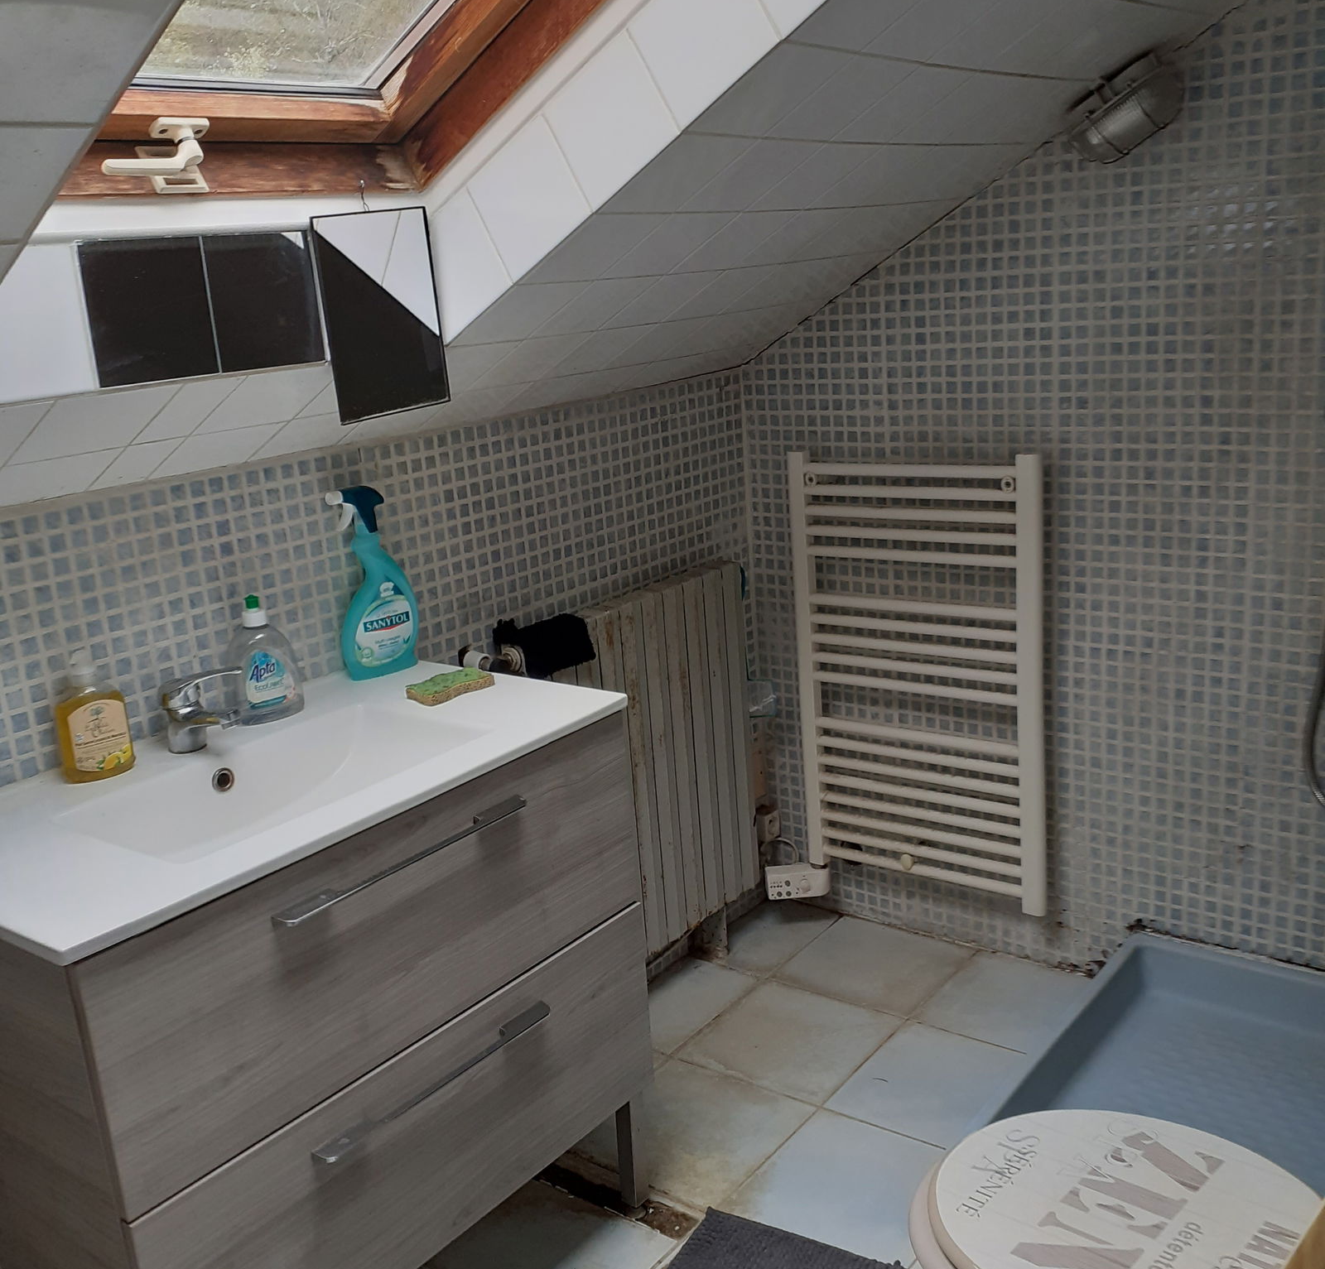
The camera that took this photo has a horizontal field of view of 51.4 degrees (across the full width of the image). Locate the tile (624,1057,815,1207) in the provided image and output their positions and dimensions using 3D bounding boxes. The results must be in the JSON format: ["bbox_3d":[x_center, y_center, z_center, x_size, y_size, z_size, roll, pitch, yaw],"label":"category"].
[{"bbox_3d":[0.043,0.800,2.223,0.305,0.010,0.297,7,19,37],"label":"tile"}]

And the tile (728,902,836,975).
[{"bbox_3d":[0.210,0.624,2.834,0.186,0.010,0.297,7,19,37],"label":"tile"}]

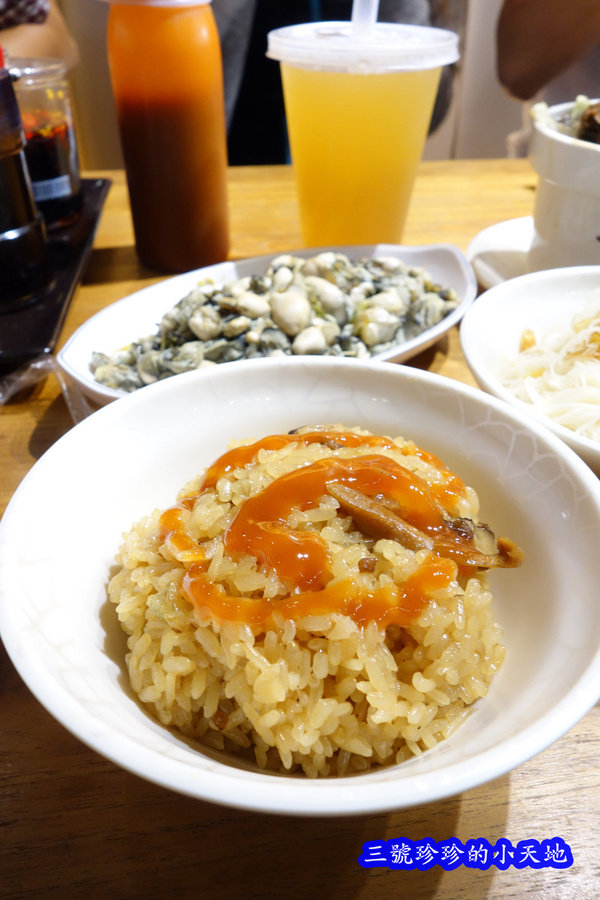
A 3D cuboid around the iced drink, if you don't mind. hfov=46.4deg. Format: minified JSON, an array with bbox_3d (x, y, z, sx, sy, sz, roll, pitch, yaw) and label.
[{"bbox_3d":[0.032,-0.158,0.391,0.097,0.128,0.097,0,38,0],"label":"iced drink"}]

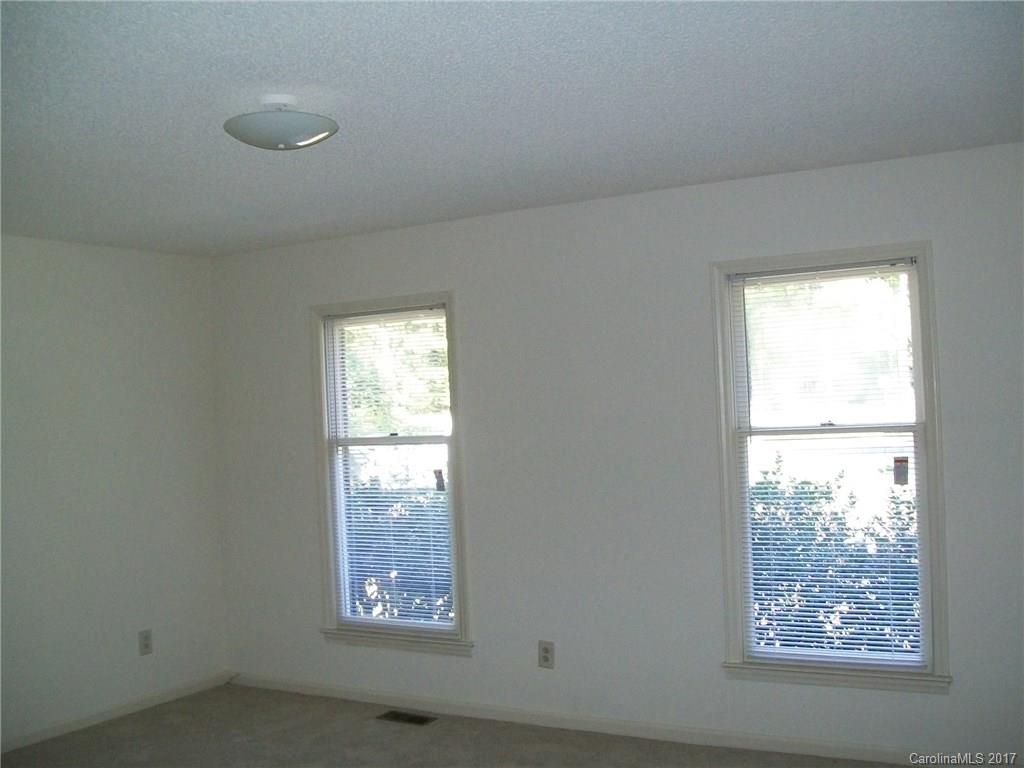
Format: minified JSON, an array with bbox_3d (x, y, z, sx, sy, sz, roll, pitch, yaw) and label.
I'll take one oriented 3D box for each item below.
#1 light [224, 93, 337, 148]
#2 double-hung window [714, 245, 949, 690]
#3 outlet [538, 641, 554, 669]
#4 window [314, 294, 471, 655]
[{"bbox_3d":[-0.665,-0.752,3.078,0.335,0.146,0.335,-2,-1,0],"label":"light"},{"bbox_3d":[1.278,0.350,4.306,0.940,1.790,0.100,-3,-1,30],"label":"double-hung window"},{"bbox_3d":[0.158,1.261,4.949,0.076,0.121,0.010,-3,-1,30],"label":"outlet"},{"bbox_3d":[-0.634,0.461,5.421,0.940,1.790,0.100,-3,-1,30],"label":"window"}]

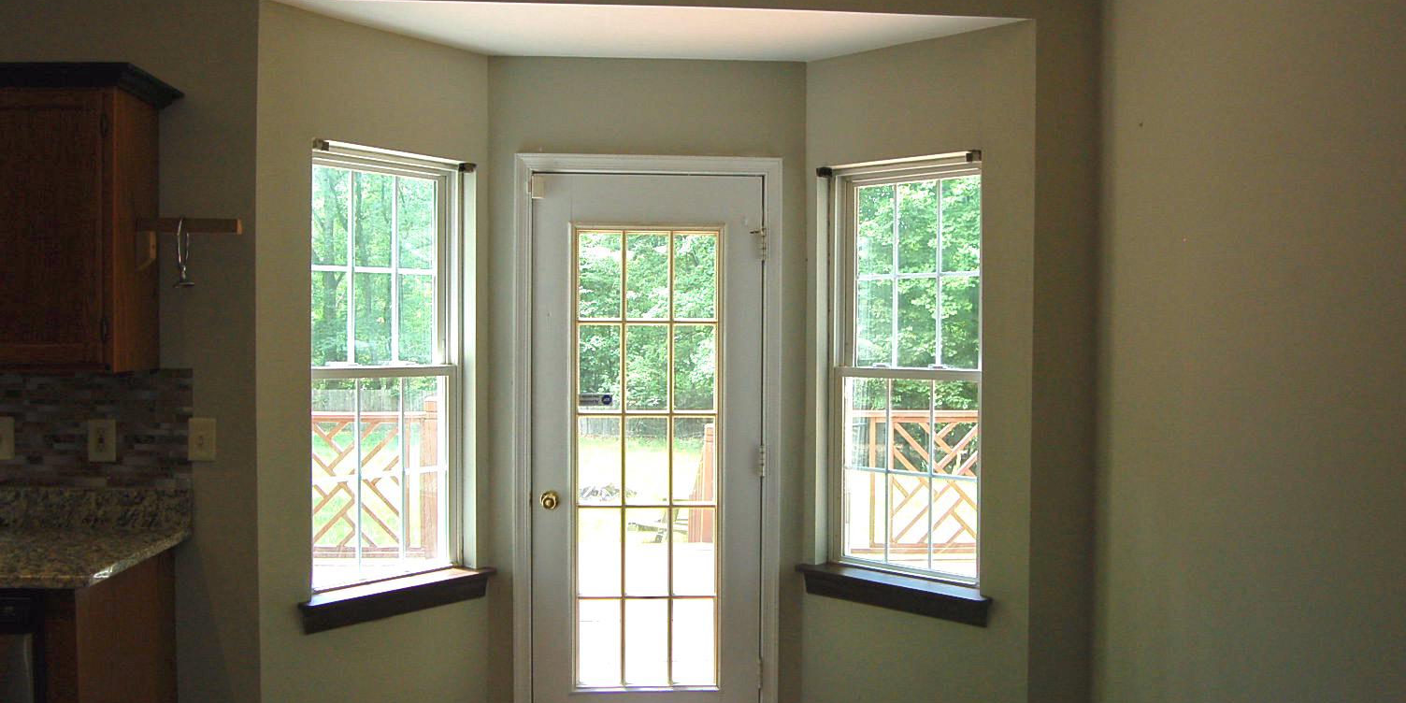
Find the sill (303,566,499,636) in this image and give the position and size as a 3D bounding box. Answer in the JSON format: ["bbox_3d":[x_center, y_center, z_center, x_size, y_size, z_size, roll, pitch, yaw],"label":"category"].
[{"bbox_3d":[-1.018,0.813,3.478,0.144,0.099,0.720,2,2,43],"label":"sill"}]

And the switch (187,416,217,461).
[{"bbox_3d":[-1.478,0.261,3.108,0.076,0.124,0.013,0,1,-4],"label":"switch"}]

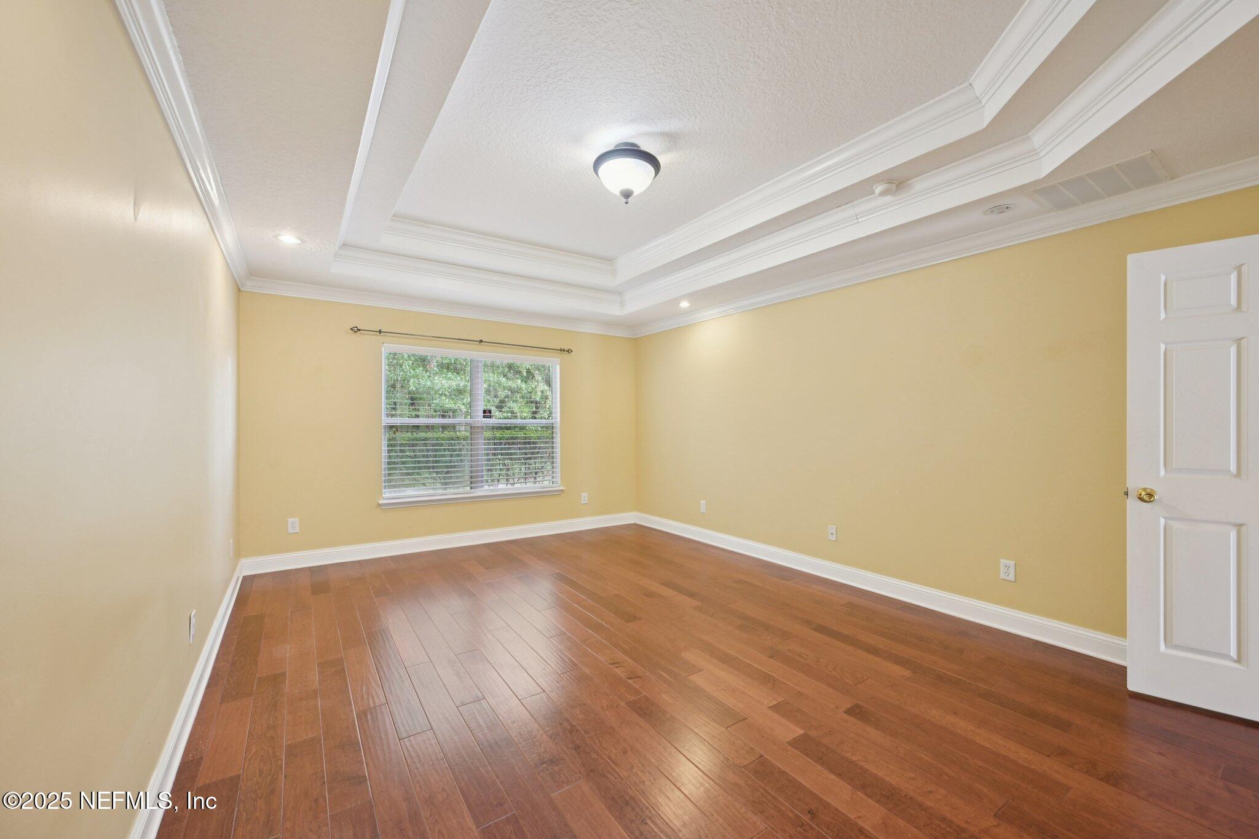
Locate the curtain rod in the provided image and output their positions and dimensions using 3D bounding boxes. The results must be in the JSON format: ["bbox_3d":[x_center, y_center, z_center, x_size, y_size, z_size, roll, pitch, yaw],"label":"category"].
[{"bbox_3d":[-1.580,-0.789,5.002,2.224,0.060,0.100,0,0,-34],"label":"curtain rod"}]

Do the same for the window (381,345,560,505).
[{"bbox_3d":[-1.558,0.060,5.104,1.856,1.507,0.120,0,0,-34],"label":"window"}]

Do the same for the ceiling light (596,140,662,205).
[{"bbox_3d":[-0.015,-1.409,2.843,0.390,0.315,0.390,0,0,0],"label":"ceiling light"}]

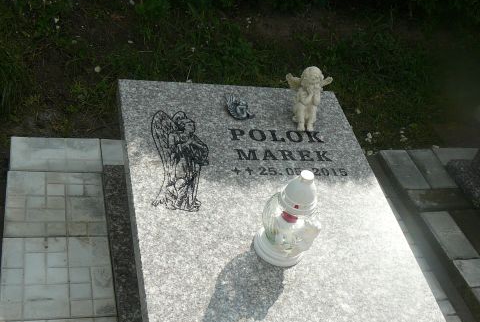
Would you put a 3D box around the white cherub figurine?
[{"bbox_3d":[0.179,-0.174,1.710,0.115,0.155,0.085,1,44,-18],"label":"white cherub figurine"}]

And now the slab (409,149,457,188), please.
[{"bbox_3d":[0.636,0.045,2.178,0.103,0.050,0.203,3,37,-17],"label":"slab"}]

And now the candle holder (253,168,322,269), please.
[{"bbox_3d":[0.113,0.107,1.341,0.115,0.213,0.120,10,42,-9],"label":"candle holder"}]

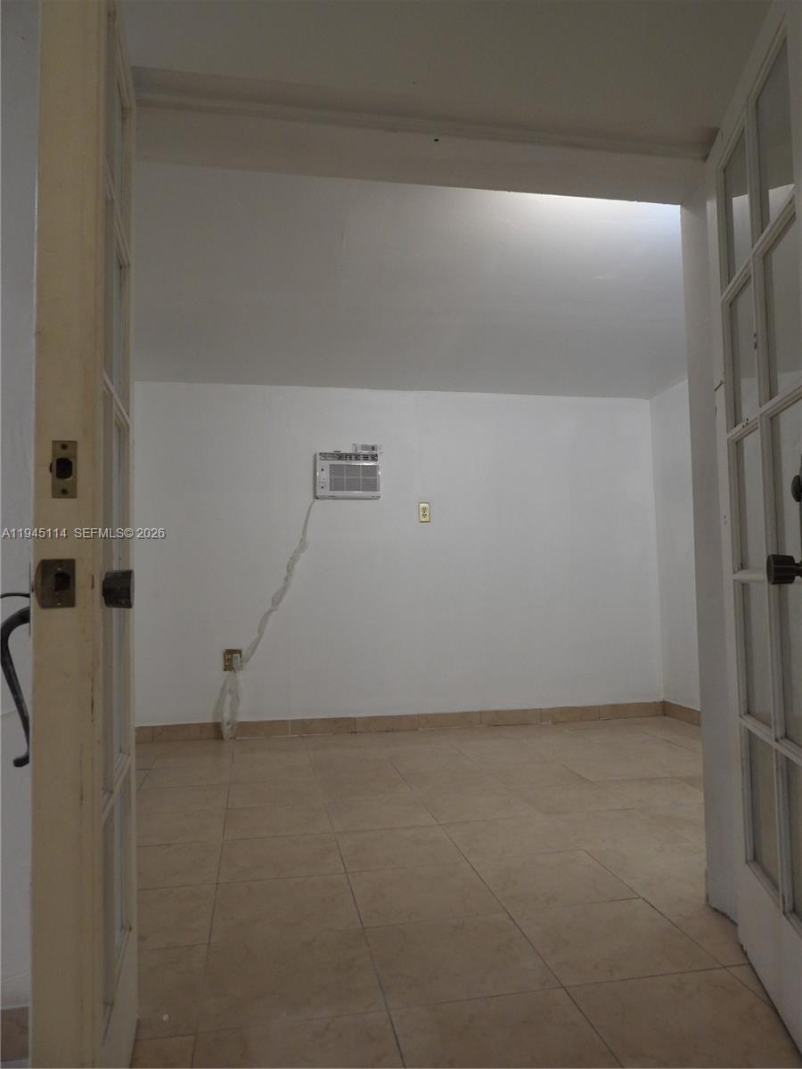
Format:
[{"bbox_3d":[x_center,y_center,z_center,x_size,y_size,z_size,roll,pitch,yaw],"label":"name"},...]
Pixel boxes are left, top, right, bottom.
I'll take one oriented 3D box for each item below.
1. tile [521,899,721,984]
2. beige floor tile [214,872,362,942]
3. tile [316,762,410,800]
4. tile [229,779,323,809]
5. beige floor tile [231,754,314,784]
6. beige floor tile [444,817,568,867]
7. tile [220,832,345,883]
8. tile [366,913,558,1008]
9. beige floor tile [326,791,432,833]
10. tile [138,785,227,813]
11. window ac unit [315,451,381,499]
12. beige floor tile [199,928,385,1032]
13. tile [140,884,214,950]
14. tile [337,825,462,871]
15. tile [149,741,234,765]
[{"bbox_3d":[0.533,1.050,1.919,0.403,0.010,0.398,0,-4,-11],"label":"tile"},{"bbox_3d":[-0.336,1.078,2.147,0.403,0.010,0.398,0,-4,-11],"label":"beige floor tile"},{"bbox_3d":[-0.157,1.147,3.364,0.401,0.010,0.387,0,-4,-11],"label":"tile"},{"bbox_3d":[-0.554,1.149,3.288,0.401,0.010,0.387,0,-4,-11],"label":"tile"},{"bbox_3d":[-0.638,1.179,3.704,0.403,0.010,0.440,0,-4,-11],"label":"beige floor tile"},{"bbox_3d":[0.390,1.112,2.715,0.406,0.010,0.403,0,-4,-11],"label":"beige floor tile"},{"bbox_3d":[-0.415,1.117,2.560,0.406,0.010,0.403,0,-4,-11],"label":"tile"},{"bbox_3d":[0.136,1.062,1.862,0.406,0.010,0.403,0,-4,-11],"label":"tile"},{"bbox_3d":[-0.087,1.141,3.025,0.406,0.010,0.403,0,-4,-11],"label":"beige floor tile"},{"bbox_3d":[-0.967,1.171,3.258,0.406,0.010,0.403,0,-4,-11],"label":"tile"},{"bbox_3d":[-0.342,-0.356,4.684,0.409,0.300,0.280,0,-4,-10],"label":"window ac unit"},{"bbox_3d":[-0.266,1.064,1.784,0.406,0.010,0.403,0,-4,-11],"label":"beige floor tile"},{"bbox_3d":[-0.743,1.092,2.095,0.406,0.010,0.403,0,-4,-11],"label":"tile"},{"bbox_3d":[-0.011,1.097,2.601,0.401,0.010,0.387,0,-4,-11],"label":"tile"},{"bbox_3d":[-1.097,1.202,3.975,0.401,0.010,0.387,0,-4,-11],"label":"tile"}]

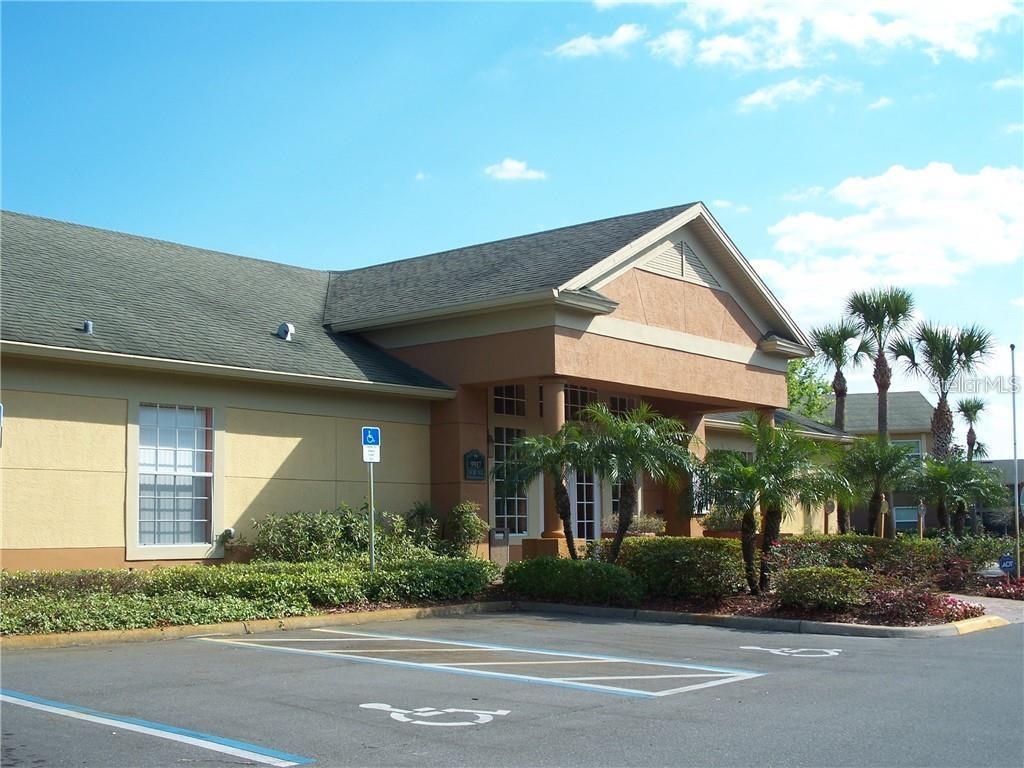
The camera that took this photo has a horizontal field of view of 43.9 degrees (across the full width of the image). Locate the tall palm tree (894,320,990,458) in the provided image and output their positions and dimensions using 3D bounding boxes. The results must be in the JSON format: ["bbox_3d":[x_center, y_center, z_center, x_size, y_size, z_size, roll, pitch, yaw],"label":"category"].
[{"bbox_3d":[11.422,1.615,33.681,2.726,6.442,2.726,-4,-7,40],"label":"tall palm tree"}]

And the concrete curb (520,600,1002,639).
[{"bbox_3d":[3.015,3.017,16.838,6.044,0.150,3.450,-4,-7,40],"label":"concrete curb"}]

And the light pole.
[{"bbox_3d":[9.588,1.494,24.176,0.110,4.525,0.110,-4,-7,40],"label":"light pole"}]

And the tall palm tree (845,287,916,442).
[{"bbox_3d":[12.736,1.214,43.544,2.491,9.219,2.491,-4,-7,40],"label":"tall palm tree"}]

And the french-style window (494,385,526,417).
[{"bbox_3d":[-0.025,0.273,22.028,0.100,0.599,0.922,-4,-7,40],"label":"french-style window"}]

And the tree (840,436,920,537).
[{"bbox_3d":[7.931,2.604,27.354,1.686,2.952,1.686,-4,-7,40],"label":"tree"}]

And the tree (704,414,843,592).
[{"bbox_3d":[3.857,1.766,18.769,2.050,2.639,2.050,1,-6,0],"label":"tree"}]

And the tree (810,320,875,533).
[{"bbox_3d":[11.100,1.776,42.610,2.163,7.884,2.163,-4,-7,40],"label":"tree"}]

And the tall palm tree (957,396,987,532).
[{"bbox_3d":[30.232,5.490,83.536,1.981,9.376,1.981,-4,-7,40],"label":"tall palm tree"}]

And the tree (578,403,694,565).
[{"bbox_3d":[1.773,1.637,18.264,1.678,2.753,1.678,1,-6,0],"label":"tree"}]

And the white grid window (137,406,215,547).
[{"bbox_3d":[-4.408,1.205,16.750,0.100,1.862,1.158,-4,-7,40],"label":"white grid window"}]

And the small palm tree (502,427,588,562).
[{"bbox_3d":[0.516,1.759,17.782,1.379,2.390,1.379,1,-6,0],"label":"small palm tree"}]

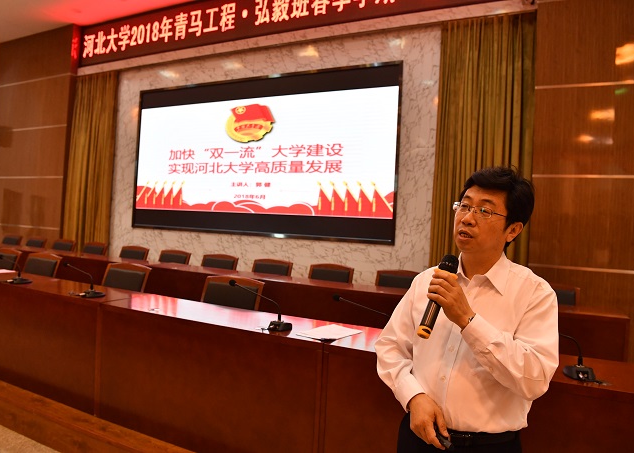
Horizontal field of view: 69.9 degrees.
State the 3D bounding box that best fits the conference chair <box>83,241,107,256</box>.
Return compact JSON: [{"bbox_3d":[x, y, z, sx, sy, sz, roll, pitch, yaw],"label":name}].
[{"bbox_3d":[-3.804,0.714,7.279,0.570,0.915,0.600,3,0,26],"label":"conference chair"}]

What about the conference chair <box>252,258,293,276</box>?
[{"bbox_3d":[-0.645,0.836,5.084,0.540,0.920,0.580,3,0,25],"label":"conference chair"}]

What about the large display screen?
[{"bbox_3d":[-1.289,-1.325,8.667,5.898,2.993,0.120,3,0,26],"label":"large display screen"}]

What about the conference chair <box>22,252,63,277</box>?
[{"bbox_3d":[-3.099,0.739,4.695,0.570,0.915,0.600,3,0,26],"label":"conference chair"}]

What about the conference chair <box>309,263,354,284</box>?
[{"bbox_3d":[0.047,0.917,5.362,0.570,0.915,0.600,3,0,26],"label":"conference chair"}]

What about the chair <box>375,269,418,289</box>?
[{"bbox_3d":[0.833,0.958,4.971,0.570,0.915,0.600,3,0,26],"label":"chair"}]

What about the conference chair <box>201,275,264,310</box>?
[{"bbox_3d":[-0.752,0.835,3.198,0.540,0.920,0.580,3,0,25],"label":"conference chair"}]

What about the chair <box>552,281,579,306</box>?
[{"bbox_3d":[1.944,0.959,3.832,0.540,0.920,0.580,3,0,25],"label":"chair"}]

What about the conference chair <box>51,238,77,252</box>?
[{"bbox_3d":[-4.509,0.676,7.630,0.570,0.915,0.600,3,0,26],"label":"conference chair"}]

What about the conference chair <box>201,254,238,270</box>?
[{"bbox_3d":[-1.330,0.800,5.412,0.540,0.920,0.580,3,0,25],"label":"conference chair"}]

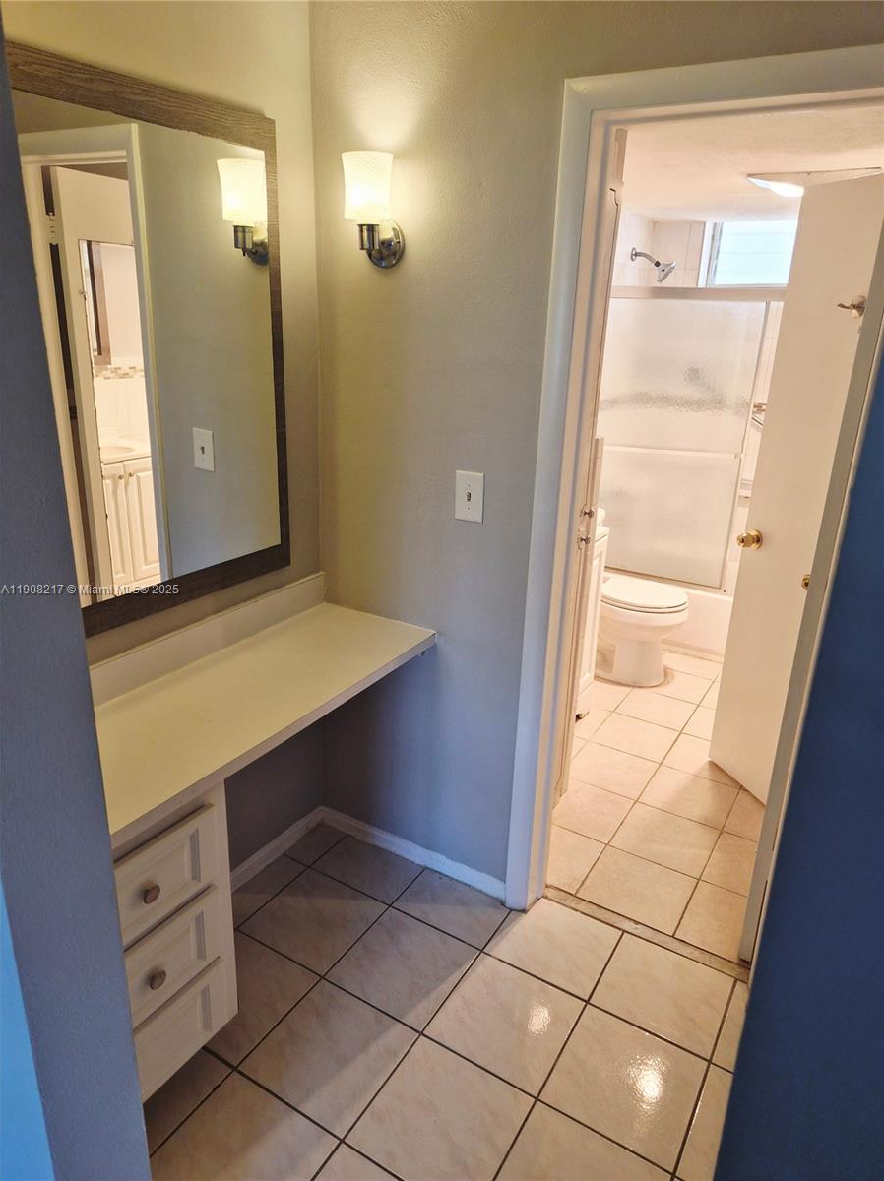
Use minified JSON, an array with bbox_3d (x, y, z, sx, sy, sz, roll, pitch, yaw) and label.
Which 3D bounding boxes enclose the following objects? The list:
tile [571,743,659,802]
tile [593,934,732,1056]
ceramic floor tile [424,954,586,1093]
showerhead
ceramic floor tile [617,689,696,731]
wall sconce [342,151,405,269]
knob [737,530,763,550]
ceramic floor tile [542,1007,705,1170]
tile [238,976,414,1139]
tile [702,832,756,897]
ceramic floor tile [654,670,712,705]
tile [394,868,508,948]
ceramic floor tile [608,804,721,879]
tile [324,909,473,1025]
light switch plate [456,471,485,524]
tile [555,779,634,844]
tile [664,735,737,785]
[{"bbox_3d":[0.653,0.695,3.028,0.296,0.010,0.296,14,23,28],"label":"tile"},{"bbox_3d":[0.578,1.046,2.042,0.300,0.010,0.282,13,23,29],"label":"tile"},{"bbox_3d":[0.162,1.064,1.947,0.300,0.010,0.302,13,23,29],"label":"ceramic floor tile"},{"bbox_3d":[1.096,-1.691,4.082,0.242,0.173,0.085,13,23,29],"label":"showerhead"},{"bbox_3d":[0.971,0.537,3.541,0.299,0.010,0.297,13,23,29],"label":"ceramic floor tile"},{"bbox_3d":[-0.168,-0.897,1.862,0.118,0.240,0.143,14,23,28],"label":"wall sconce"},{"bbox_3d":[1.079,-0.175,2.766,0.062,0.069,0.069,-4,21,-17],"label":"knob"},{"bbox_3d":[0.423,1.127,1.801,0.301,0.010,0.303,14,23,28],"label":"ceramic floor tile"},{"bbox_3d":[-0.260,1.085,1.843,0.300,0.010,0.302,13,23,29],"label":"tile"},{"bbox_3d":[1.018,0.906,2.519,0.299,0.010,0.297,13,23,29],"label":"tile"},{"bbox_3d":[1.117,0.452,3.755,0.296,0.010,0.296,14,23,28],"label":"ceramic floor tile"},{"bbox_3d":[0.032,0.933,2.299,0.301,0.010,0.196,14,23,28],"label":"tile"},{"bbox_3d":[0.754,0.837,2.643,0.296,0.010,0.296,14,23,28],"label":"ceramic floor tile"},{"bbox_3d":[-0.100,1.002,2.093,0.301,0.010,0.303,14,23,28],"label":"tile"},{"bbox_3d":[0.070,-0.239,2.017,0.079,0.124,0.008,13,23,29],"label":"light switch plate"},{"bbox_3d":[0.522,0.787,2.797,0.251,0.010,0.297,13,23,29],"label":"tile"},{"bbox_3d":[1.073,0.681,3.152,0.299,0.010,0.297,13,23,29],"label":"tile"}]

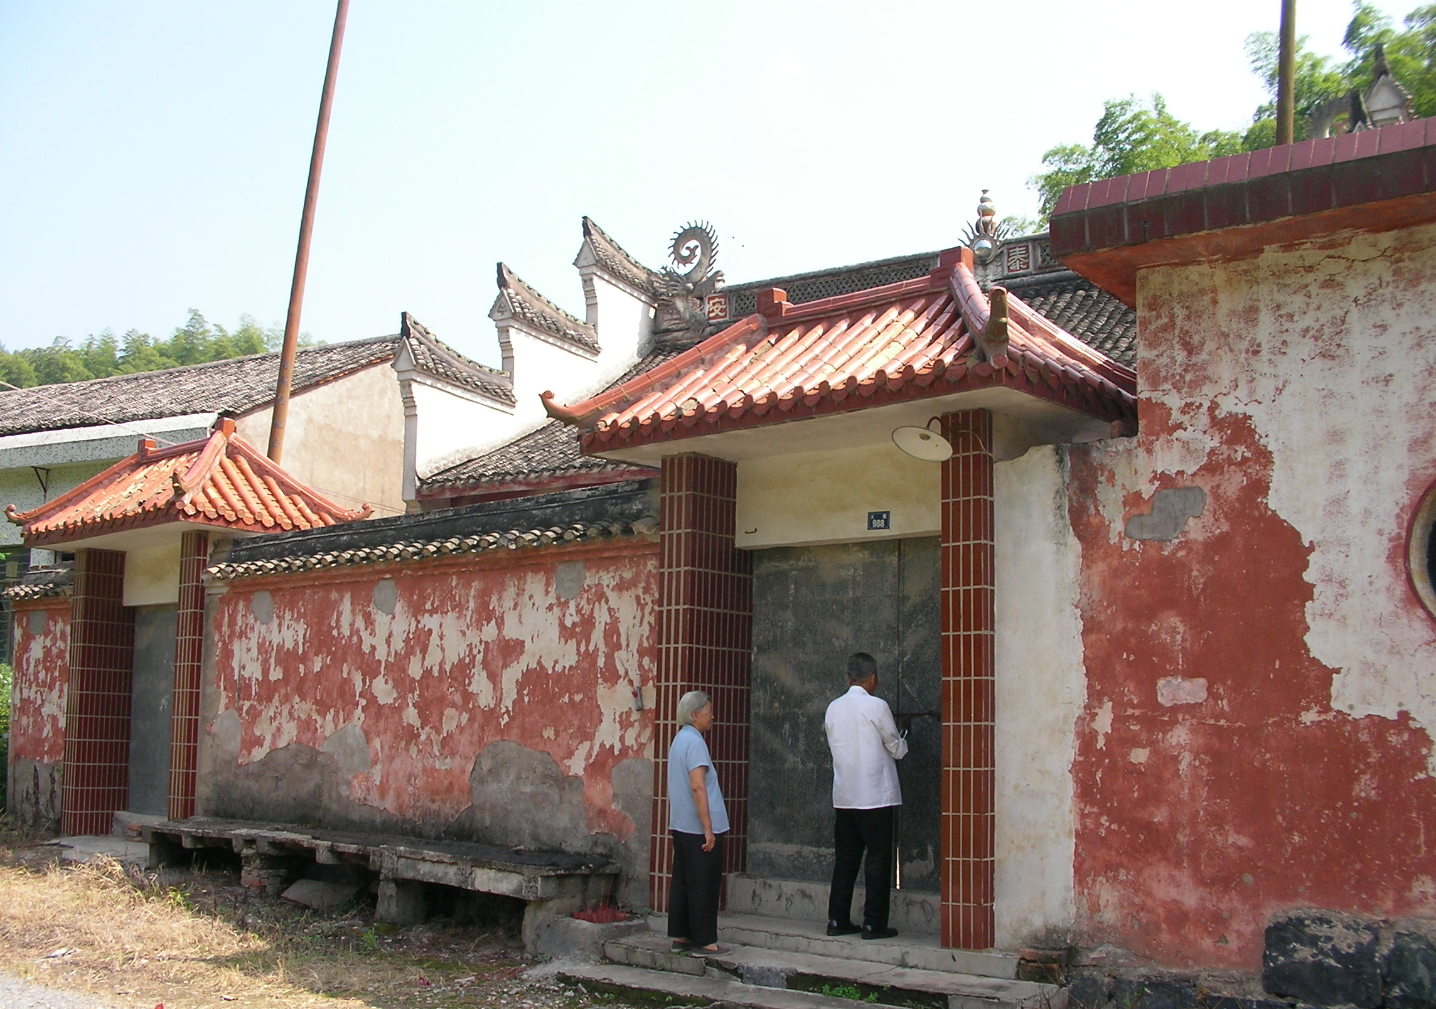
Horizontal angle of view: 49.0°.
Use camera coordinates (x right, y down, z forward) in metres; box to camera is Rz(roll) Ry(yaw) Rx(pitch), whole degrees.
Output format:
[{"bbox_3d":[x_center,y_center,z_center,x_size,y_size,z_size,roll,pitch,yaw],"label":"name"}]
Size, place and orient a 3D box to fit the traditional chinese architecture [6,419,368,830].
[{"bbox_3d":[-5.593,1.282,15.979,3.550,4.250,2.000,-7,-11,44],"label":"traditional chinese architecture"}]

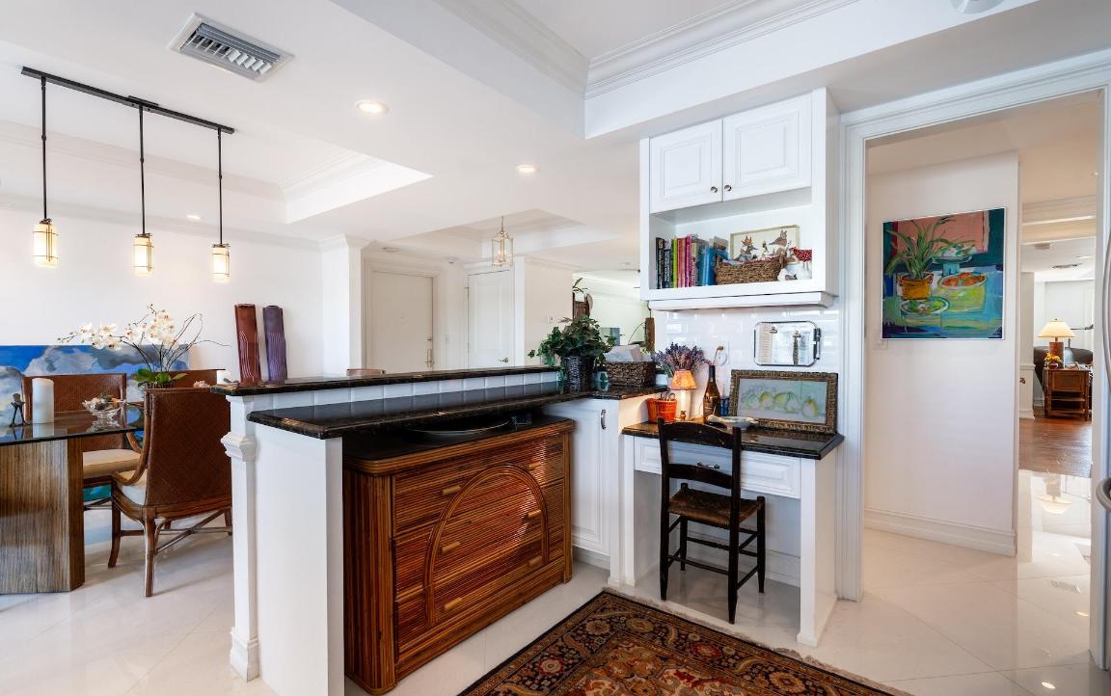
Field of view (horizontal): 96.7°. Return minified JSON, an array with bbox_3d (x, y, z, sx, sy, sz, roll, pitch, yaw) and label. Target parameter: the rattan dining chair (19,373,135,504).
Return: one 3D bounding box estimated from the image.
[{"bbox_3d":[-2.899,0.671,3.089,0.640,0.980,0.580,0,1,38],"label":"rattan dining chair"}]

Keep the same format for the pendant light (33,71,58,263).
[{"bbox_3d":[-2.435,-0.839,2.354,0.090,0.910,0.090,1,1,39],"label":"pendant light"}]

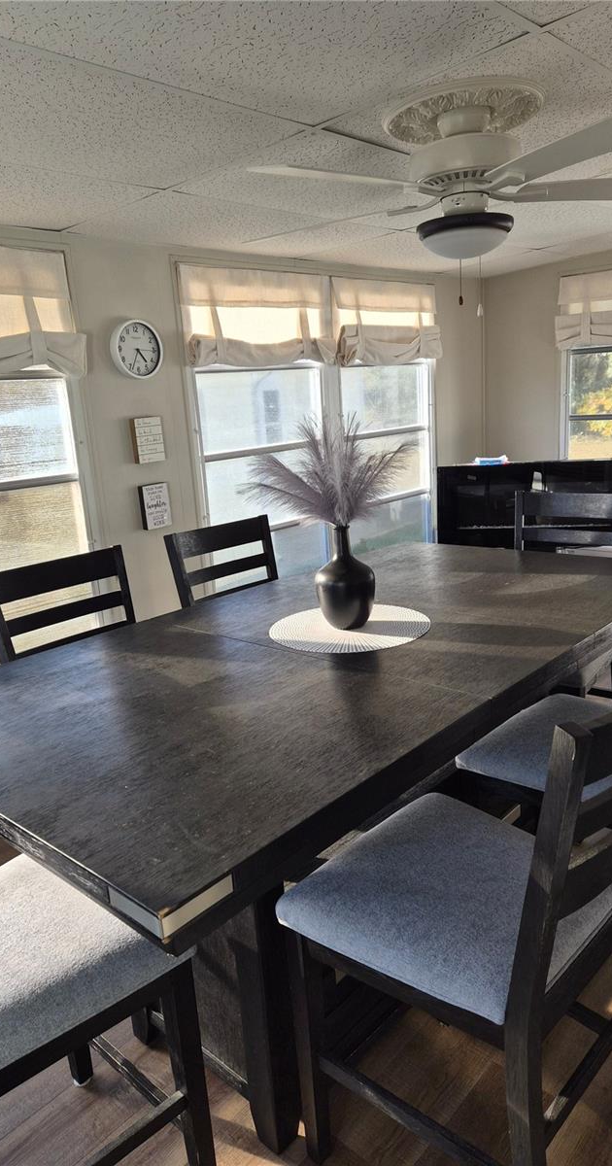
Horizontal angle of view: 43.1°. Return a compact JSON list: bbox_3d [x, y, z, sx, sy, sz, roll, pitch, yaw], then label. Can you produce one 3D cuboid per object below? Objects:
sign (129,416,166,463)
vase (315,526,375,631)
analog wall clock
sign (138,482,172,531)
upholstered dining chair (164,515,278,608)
[{"bbox_3d":[-0.637,-0.577,3.128,0.030,0.175,0.133,8,18,42],"label":"sign"},{"bbox_3d":[0.082,-0.017,1.918,0.150,0.254,0.150,-4,13,1],"label":"vase"},{"bbox_3d":[-0.661,-0.912,3.035,0.047,0.220,0.216,8,18,42],"label":"analog wall clock"},{"bbox_3d":[-0.621,-0.316,3.188,0.032,0.183,0.125,8,18,42],"label":"sign"},{"bbox_3d":[-0.067,0.340,2.674,0.570,1.060,0.480,9,19,44],"label":"upholstered dining chair"}]

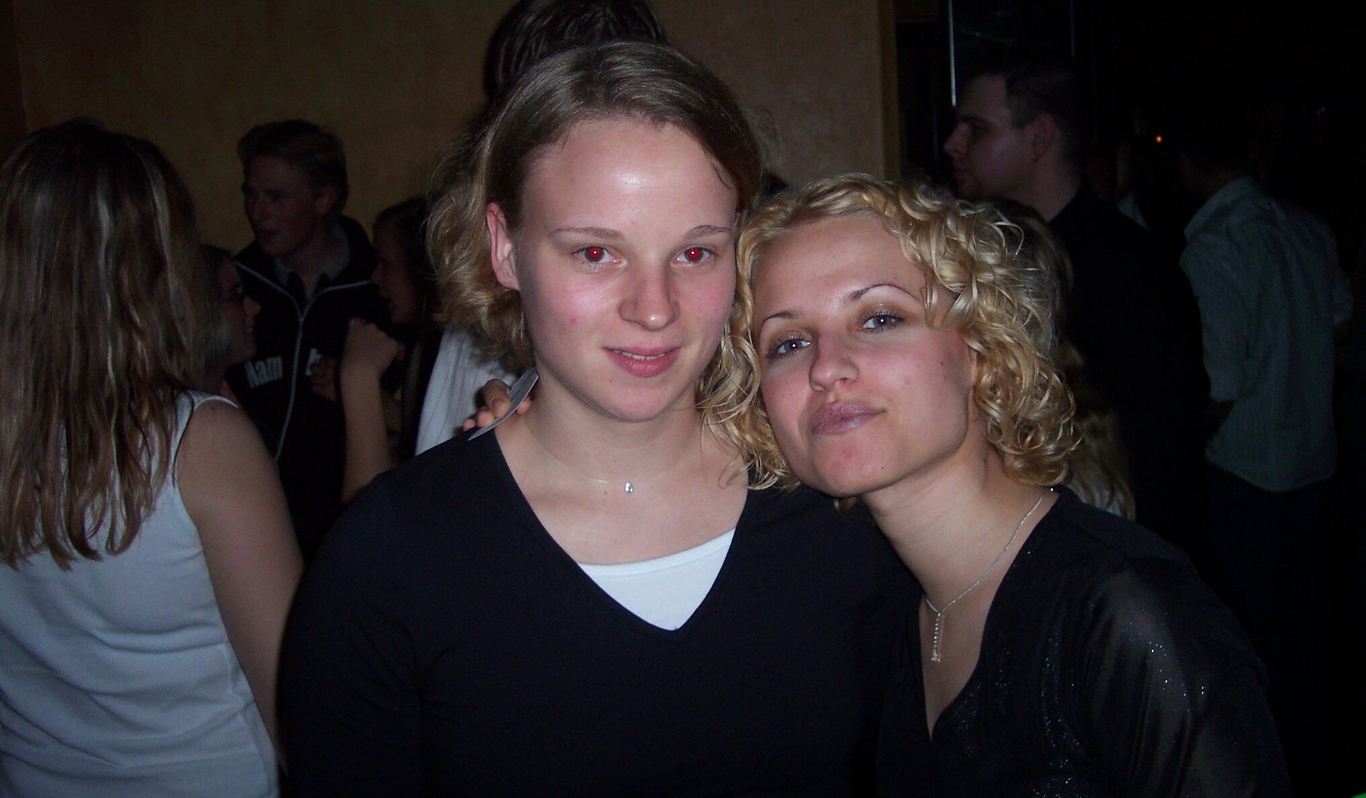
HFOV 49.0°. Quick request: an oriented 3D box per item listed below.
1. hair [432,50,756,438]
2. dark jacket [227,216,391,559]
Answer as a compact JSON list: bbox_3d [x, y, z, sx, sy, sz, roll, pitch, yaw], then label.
[{"bbox_3d":[-0.060,-0.105,0.985,0.205,0.260,0.220,-4,6,-14],"label":"hair"},{"bbox_3d":[-0.703,0.017,2.780,0.480,0.700,0.300,-2,6,5],"label":"dark jacket"}]

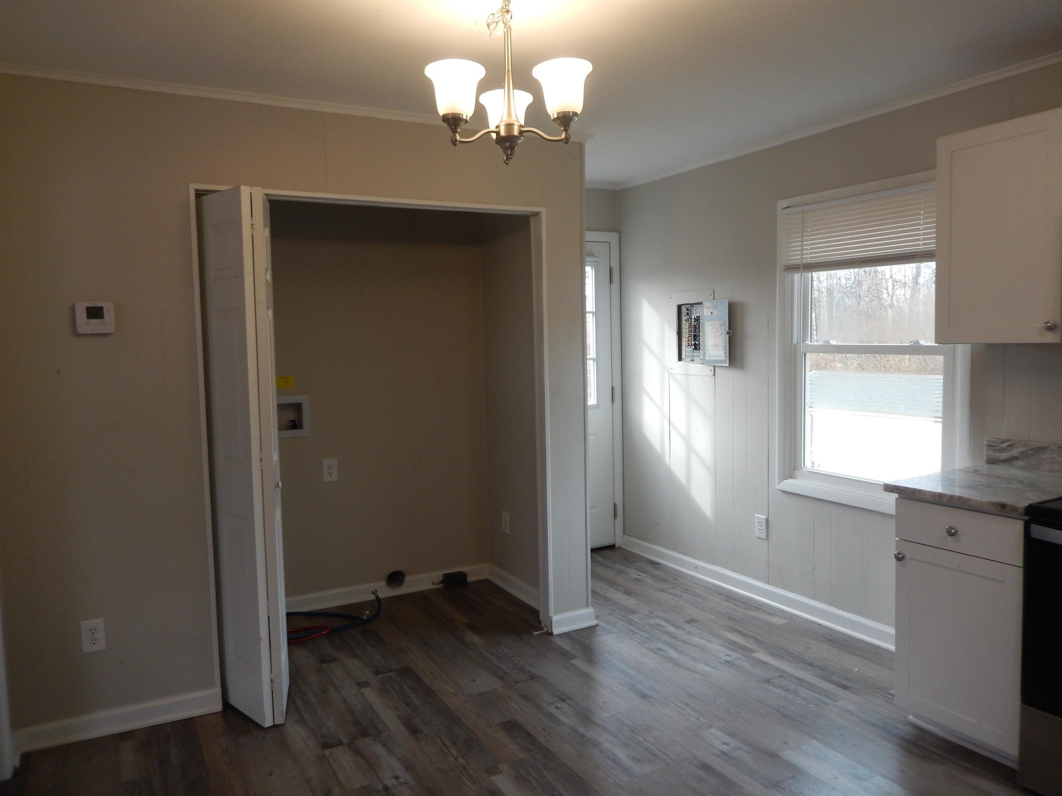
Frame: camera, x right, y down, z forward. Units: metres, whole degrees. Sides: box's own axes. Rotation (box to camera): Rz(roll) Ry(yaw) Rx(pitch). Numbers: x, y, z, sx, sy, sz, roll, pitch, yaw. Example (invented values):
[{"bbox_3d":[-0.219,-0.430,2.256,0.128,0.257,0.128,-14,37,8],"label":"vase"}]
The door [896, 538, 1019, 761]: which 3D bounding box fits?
[{"bbox_3d":[1.448,0.829,2.621,0.022,0.613,0.439,-4,5,-30],"label":"door"}]

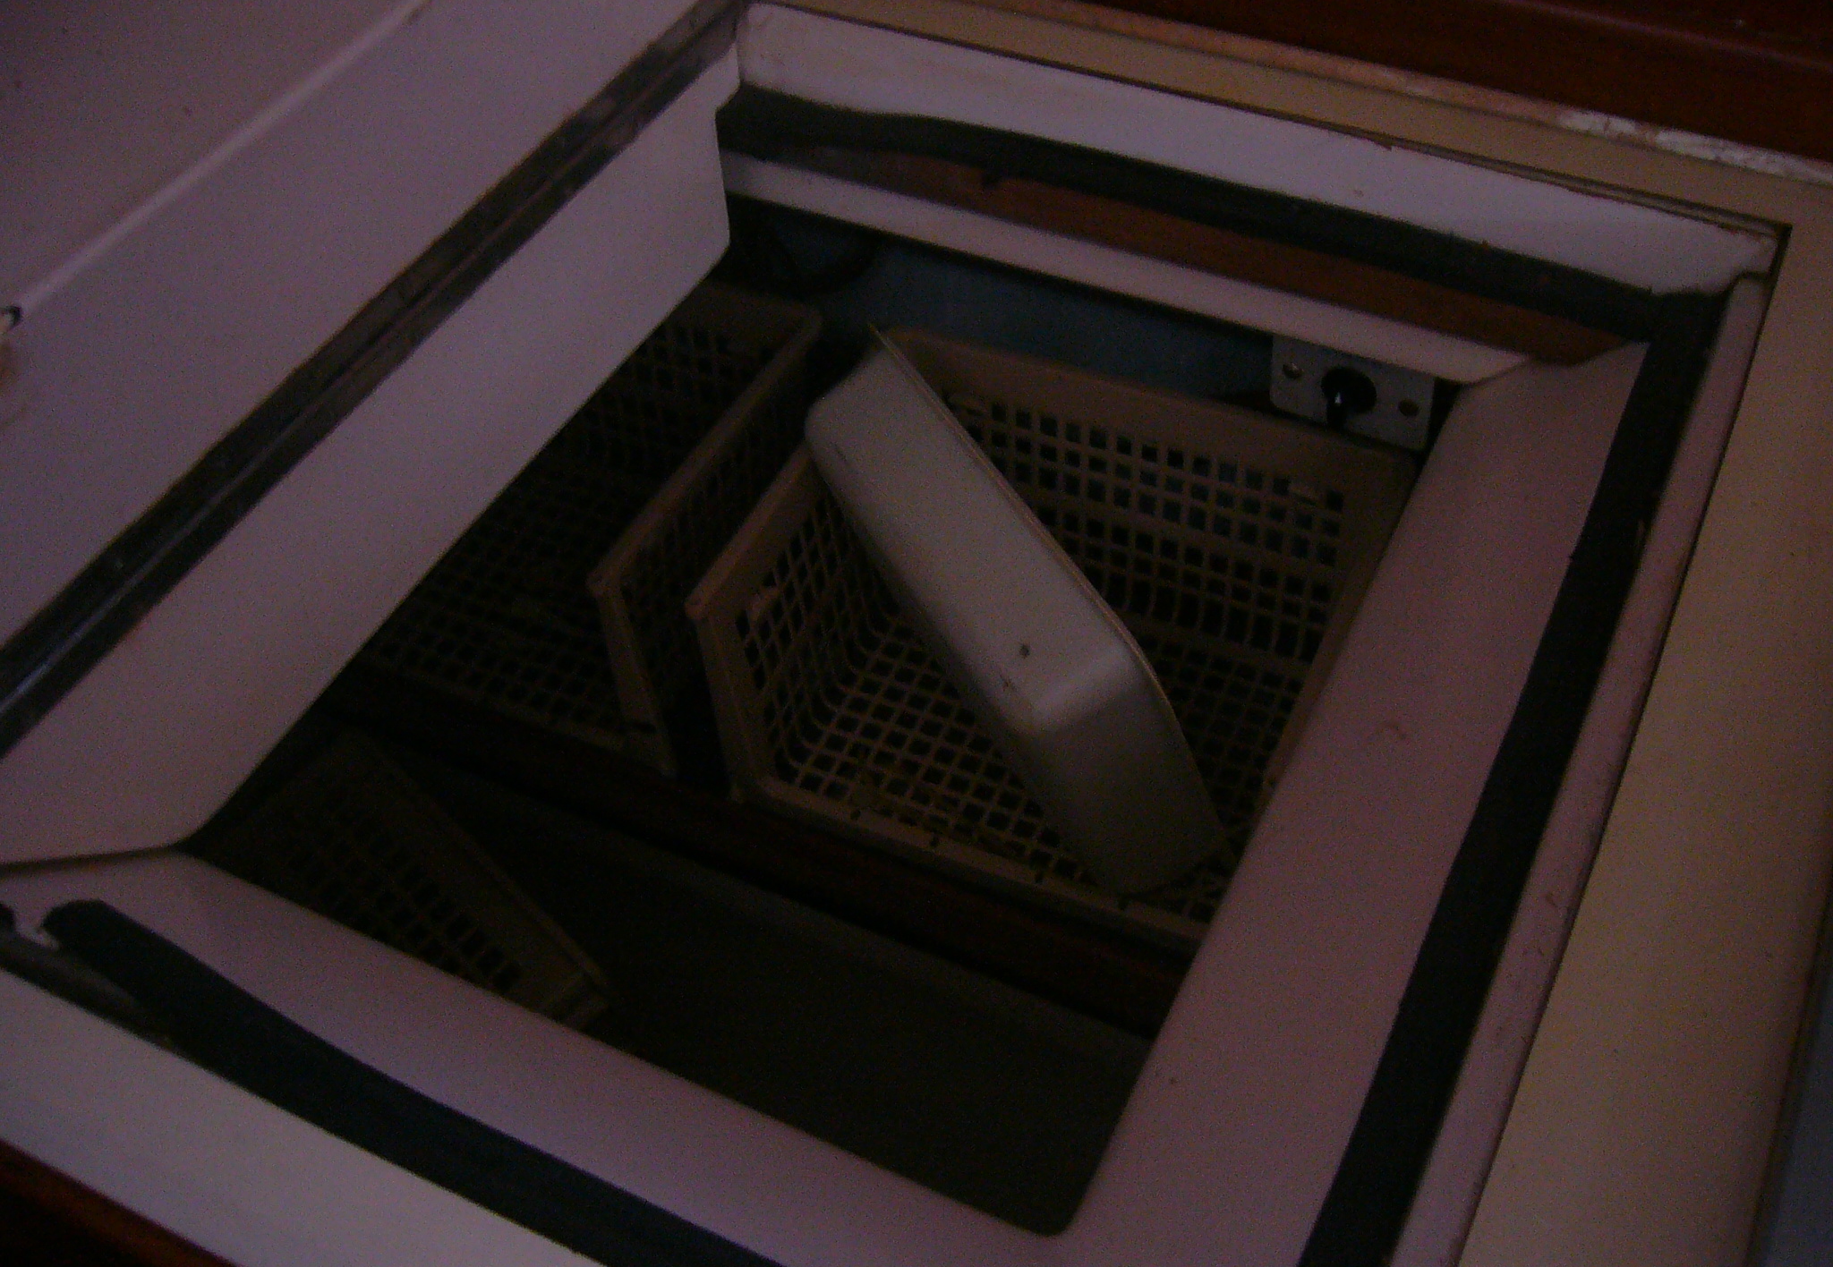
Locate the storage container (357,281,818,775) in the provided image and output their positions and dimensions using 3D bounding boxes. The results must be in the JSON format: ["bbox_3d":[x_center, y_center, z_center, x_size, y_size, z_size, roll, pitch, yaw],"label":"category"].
[{"bbox_3d":[-0.209,-0.087,1.020,0.283,0.151,0.213,18,53,22],"label":"storage container"}]

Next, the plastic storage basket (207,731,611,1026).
[{"bbox_3d":[-0.301,0.223,1.174,0.213,0.283,0.151,43,75,11],"label":"plastic storage basket"}]

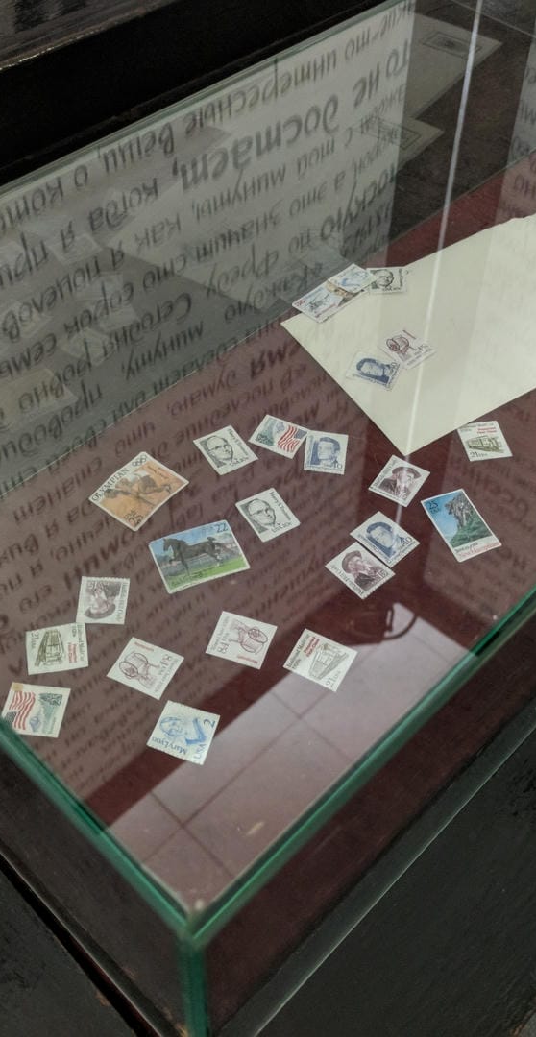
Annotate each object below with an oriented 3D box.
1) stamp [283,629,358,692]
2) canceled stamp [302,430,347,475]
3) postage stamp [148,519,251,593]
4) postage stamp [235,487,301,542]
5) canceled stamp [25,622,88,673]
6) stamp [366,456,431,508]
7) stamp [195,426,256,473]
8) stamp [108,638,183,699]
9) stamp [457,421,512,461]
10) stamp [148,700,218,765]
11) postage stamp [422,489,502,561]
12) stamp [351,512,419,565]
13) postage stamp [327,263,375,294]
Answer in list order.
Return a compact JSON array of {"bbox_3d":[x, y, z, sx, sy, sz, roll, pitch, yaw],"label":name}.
[{"bbox_3d":[0.024,0.063,0.447,0.025,0.001,0.022,24,56,14],"label":"stamp"},{"bbox_3d":[0.031,-0.035,0.520,0.022,0.001,0.025,7,53,3],"label":"canceled stamp"},{"bbox_3d":[-0.033,0.018,0.478,0.040,0.001,0.031,-17,56,-14],"label":"postage stamp"},{"bbox_3d":[0.000,-0.002,0.483,0.022,0.001,0.025,-26,59,-20],"label":"postage stamp"},{"bbox_3d":[-0.092,0.057,0.435,0.025,0.001,0.022,-8,54,-8],"label":"canceled stamp"},{"bbox_3d":[0.066,-0.019,0.498,0.022,0.001,0.025,27,57,17],"label":"stamp"},{"bbox_3d":[-0.022,-0.036,0.518,0.022,0.001,0.025,-26,59,-20],"label":"stamp"},{"bbox_3d":[-0.053,0.064,0.431,0.025,0.001,0.022,22,55,13],"label":"stamp"},{"bbox_3d":[0.115,-0.041,0.528,0.022,0.001,0.025,-7,54,-8],"label":"stamp"},{"bbox_3d":[-0.034,0.088,0.414,0.025,0.001,0.022,16,54,9],"label":"stamp"},{"bbox_3d":[0.096,0.003,0.495,0.025,0.001,0.039,-18,56,-15],"label":"postage stamp"},{"bbox_3d":[0.057,0.010,0.488,0.022,0.001,0.025,-38,63,-26],"label":"stamp"},{"bbox_3d":[0.052,-0.145,0.600,0.021,0.001,0.024,37,60,23],"label":"postage stamp"}]

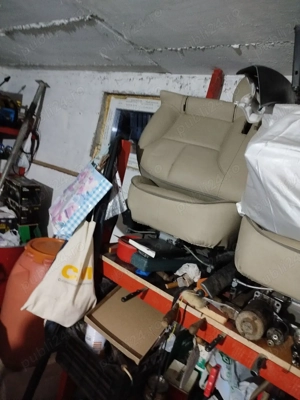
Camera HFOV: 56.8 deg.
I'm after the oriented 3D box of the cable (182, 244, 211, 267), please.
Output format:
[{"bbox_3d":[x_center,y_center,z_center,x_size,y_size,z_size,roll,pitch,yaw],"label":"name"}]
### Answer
[{"bbox_3d":[0.192,0.234,1.155,0.142,0.030,0.030,39,22,29],"label":"cable"}]

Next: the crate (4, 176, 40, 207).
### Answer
[{"bbox_3d":[-1.149,-0.076,2.517,0.280,0.180,0.175,19,12,34],"label":"crate"}]

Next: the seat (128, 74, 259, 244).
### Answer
[{"bbox_3d":[0.249,-0.171,1.425,0.540,0.740,0.530,16,10,20],"label":"seat"}]

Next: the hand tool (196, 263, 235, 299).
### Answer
[{"bbox_3d":[0.292,0.334,1.158,0.255,0.075,0.075,-20,29,-39],"label":"hand tool"}]

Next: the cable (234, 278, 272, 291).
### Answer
[{"bbox_3d":[0.372,0.309,0.999,0.130,0.020,0.025,5,3,36],"label":"cable"}]

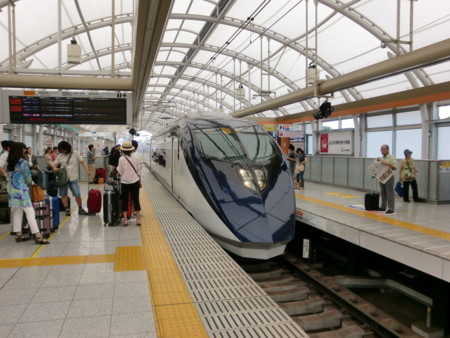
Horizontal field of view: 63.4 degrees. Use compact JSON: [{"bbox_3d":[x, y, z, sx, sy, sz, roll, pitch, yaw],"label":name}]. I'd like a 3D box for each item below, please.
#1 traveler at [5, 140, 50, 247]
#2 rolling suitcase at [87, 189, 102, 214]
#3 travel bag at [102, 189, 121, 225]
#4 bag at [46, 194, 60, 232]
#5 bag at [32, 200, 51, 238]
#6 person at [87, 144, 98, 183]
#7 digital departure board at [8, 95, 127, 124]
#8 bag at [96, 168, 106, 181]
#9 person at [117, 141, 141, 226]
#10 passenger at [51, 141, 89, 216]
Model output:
[{"bbox_3d":[-3.260,0.388,5.970,0.580,1.620,0.480,-2,3,-32],"label":"traveler"},{"bbox_3d":[-3.099,0.771,8.668,0.230,0.580,0.360,2,3,32],"label":"rolling suitcase"},{"bbox_3d":[-2.341,0.774,7.527,0.270,0.690,0.460,0,3,-3],"label":"travel bag"},{"bbox_3d":[-3.339,0.834,7.042,0.270,0.620,0.430,-1,3,-22],"label":"bag"},{"bbox_3d":[-3.321,0.863,6.575,0.280,0.610,0.430,-1,3,-23],"label":"bag"},{"bbox_3d":[-6.072,-0.207,16.684,0.480,1.720,0.480,-1,3,-12],"label":"person"},{"bbox_3d":[-4.414,-1.648,10.276,3.050,0.780,0.220,-1,3,-15],"label":"digital departure board"},{"bbox_3d":[-5.707,0.307,16.814,0.450,0.680,0.280,-1,3,-14],"label":"bag"},{"bbox_3d":[-1.928,0.298,7.350,0.480,1.660,0.380,-1,3,-17],"label":"person"},{"bbox_3d":[-3.637,0.237,8.532,0.720,1.660,0.500,1,3,17],"label":"passenger"}]

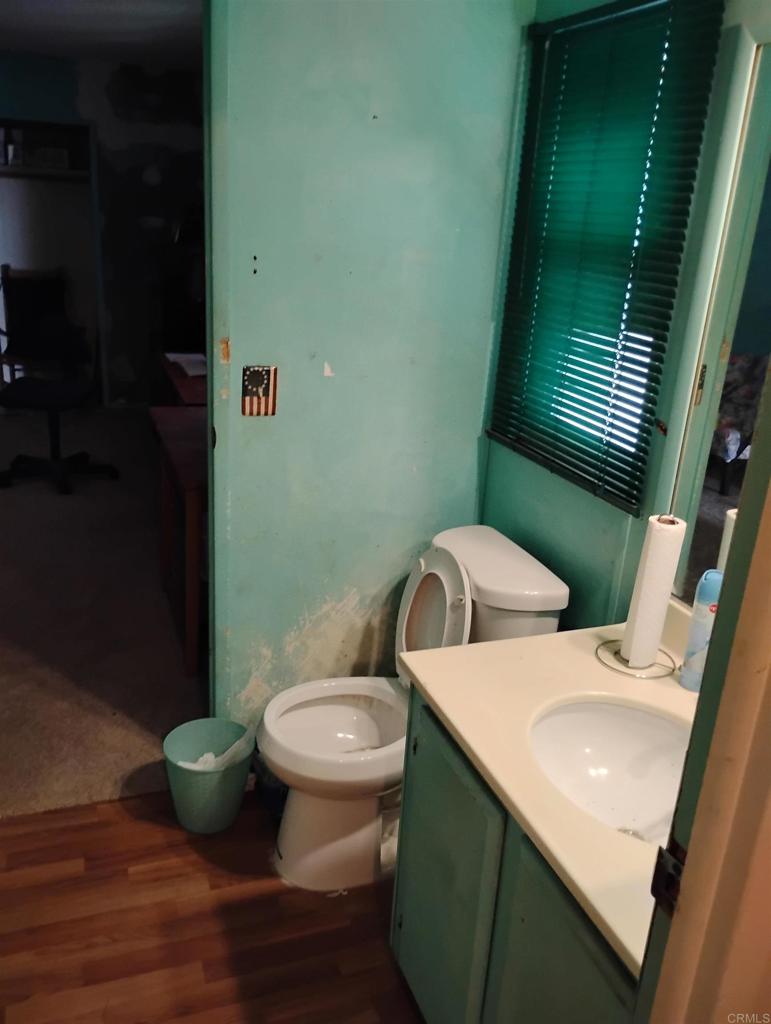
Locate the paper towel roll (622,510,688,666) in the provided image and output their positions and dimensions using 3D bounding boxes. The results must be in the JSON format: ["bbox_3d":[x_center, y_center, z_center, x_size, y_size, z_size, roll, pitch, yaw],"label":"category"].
[{"bbox_3d":[0.493,0.147,1.530,0.069,0.276,0.069,12,21,23],"label":"paper towel roll"}]

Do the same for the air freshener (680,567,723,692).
[{"bbox_3d":[0.569,0.208,1.471,0.055,0.224,0.055,9,20,15],"label":"air freshener"}]

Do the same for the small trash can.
[{"bbox_3d":[-0.466,0.705,2.184,0.229,0.227,0.229,-4,20,-20],"label":"small trash can"}]

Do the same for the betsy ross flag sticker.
[{"bbox_3d":[-0.305,-0.292,2.017,0.081,0.122,0.008,-4,20,-20],"label":"betsy ross flag sticker"}]

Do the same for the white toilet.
[{"bbox_3d":[0.019,0.480,2.088,0.681,0.772,0.401,-4,20,-20],"label":"white toilet"}]

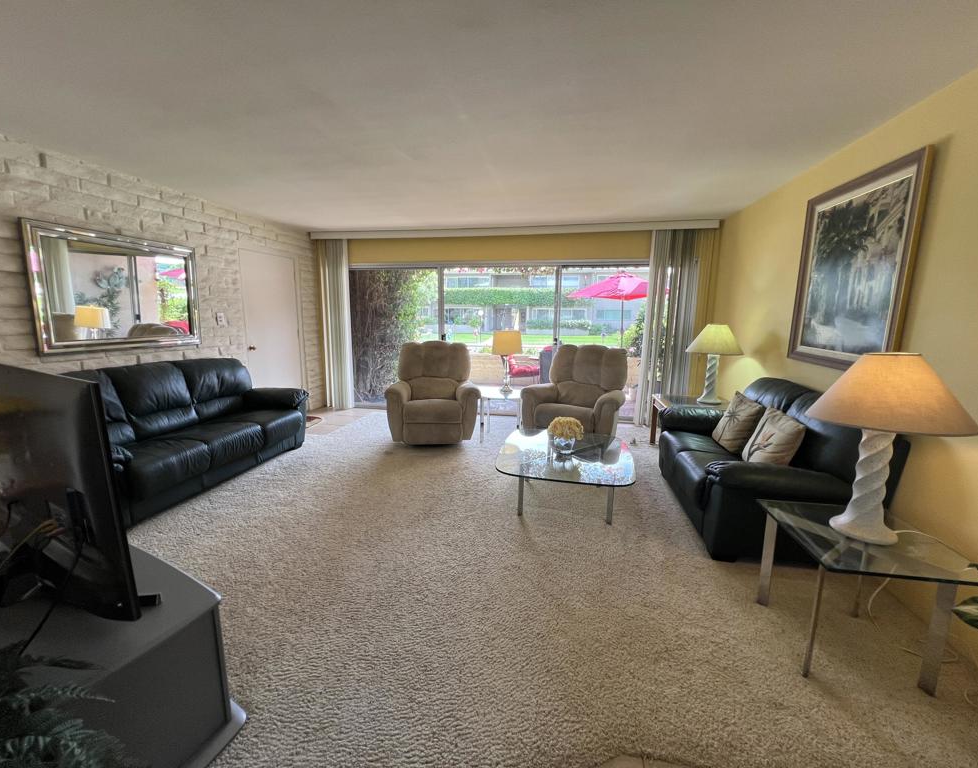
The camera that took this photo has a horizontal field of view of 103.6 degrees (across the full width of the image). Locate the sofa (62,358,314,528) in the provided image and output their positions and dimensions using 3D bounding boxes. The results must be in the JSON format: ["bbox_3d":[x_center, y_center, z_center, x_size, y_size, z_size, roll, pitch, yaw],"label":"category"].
[{"bbox_3d":[-2.470,0.329,3.163,0.860,0.930,1.960,3,11,13],"label":"sofa"}]

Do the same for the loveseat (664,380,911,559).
[{"bbox_3d":[1.760,0.466,2.712,0.830,0.900,1.440,2,11,10],"label":"loveseat"}]

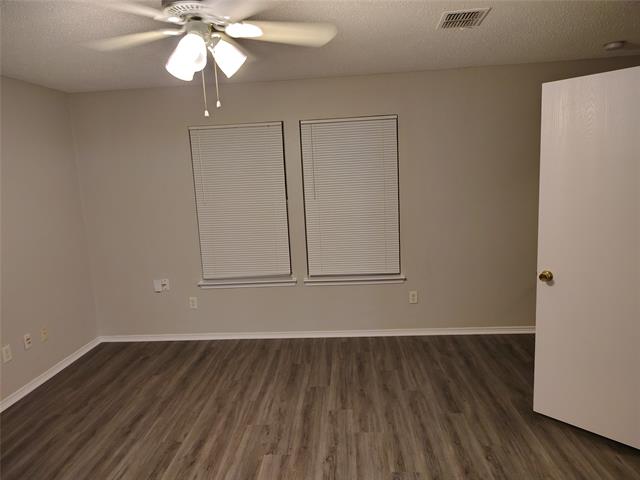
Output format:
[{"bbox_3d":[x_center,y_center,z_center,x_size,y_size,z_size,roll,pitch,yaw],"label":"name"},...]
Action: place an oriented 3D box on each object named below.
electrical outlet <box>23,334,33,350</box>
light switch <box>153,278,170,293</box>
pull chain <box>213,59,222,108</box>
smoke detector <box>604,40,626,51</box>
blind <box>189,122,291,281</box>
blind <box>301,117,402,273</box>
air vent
[{"bbox_3d":[-2.304,0.800,3.507,0.012,0.118,0.072,-2,9,4],"label":"electrical outlet"},{"bbox_3d":[-1.557,0.454,4.360,0.160,0.125,0.025,-2,9,4],"label":"light switch"},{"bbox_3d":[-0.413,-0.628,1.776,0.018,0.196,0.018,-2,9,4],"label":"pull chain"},{"bbox_3d":[2.183,-1.434,3.286,0.140,0.037,0.140,-2,9,4],"label":"smoke detector"},{"bbox_3d":[-0.743,-0.347,4.221,0.885,1.475,0.045,-2,9,4],"label":"blind"},{"bbox_3d":[0.295,-0.378,4.142,0.885,1.475,0.045,-2,9,4],"label":"blind"},{"bbox_3d":[0.822,-1.262,2.548,0.250,0.016,0.298,-2,9,4],"label":"air vent"}]

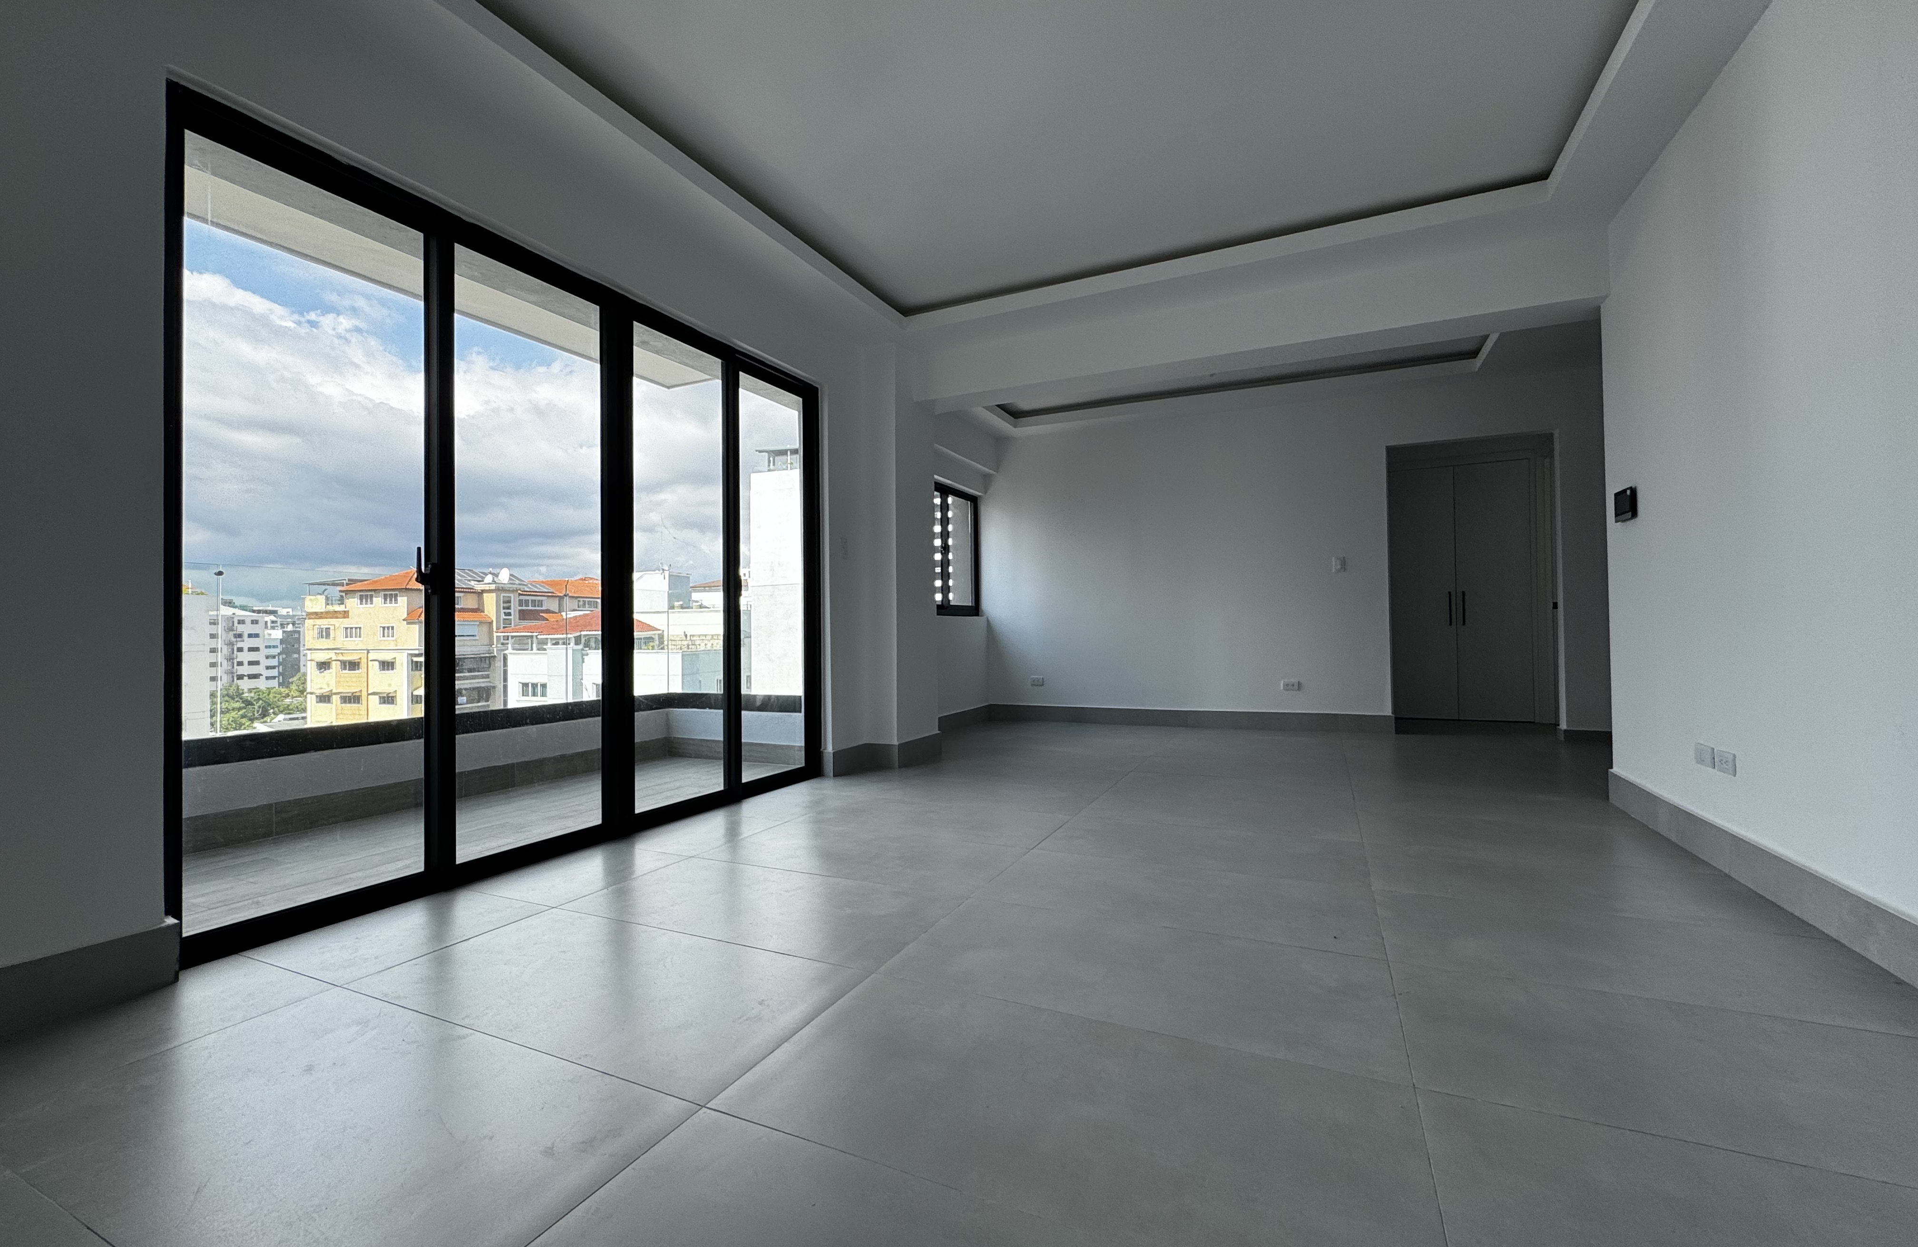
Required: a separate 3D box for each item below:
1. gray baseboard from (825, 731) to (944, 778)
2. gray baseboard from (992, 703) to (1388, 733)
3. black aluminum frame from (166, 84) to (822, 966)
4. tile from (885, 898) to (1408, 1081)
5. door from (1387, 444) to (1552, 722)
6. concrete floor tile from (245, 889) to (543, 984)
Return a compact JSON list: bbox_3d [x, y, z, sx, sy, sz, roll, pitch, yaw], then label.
[{"bbox_3d":[-0.472,0.839,5.004,0.290,0.155,1.000,-1,0,25],"label":"gray baseboard"},{"bbox_3d":[1.843,0.817,6.698,3.350,0.155,0.016,-1,0,22],"label":"gray baseboard"},{"bbox_3d":[-1.490,-0.256,3.369,0.100,2.355,2.950,-1,0,25],"label":"black aluminum frame"},{"bbox_3d":[0.449,0.897,2.004,1.200,0.015,0.600,-1,0,25],"label":"tile"},{"bbox_3d":[4.447,-0.308,6.888,1.200,2.340,0.060,-1,0,25],"label":"door"},{"bbox_3d":[-1.648,0.926,2.315,0.466,0.015,0.600,-1,0,25],"label":"concrete floor tile"}]

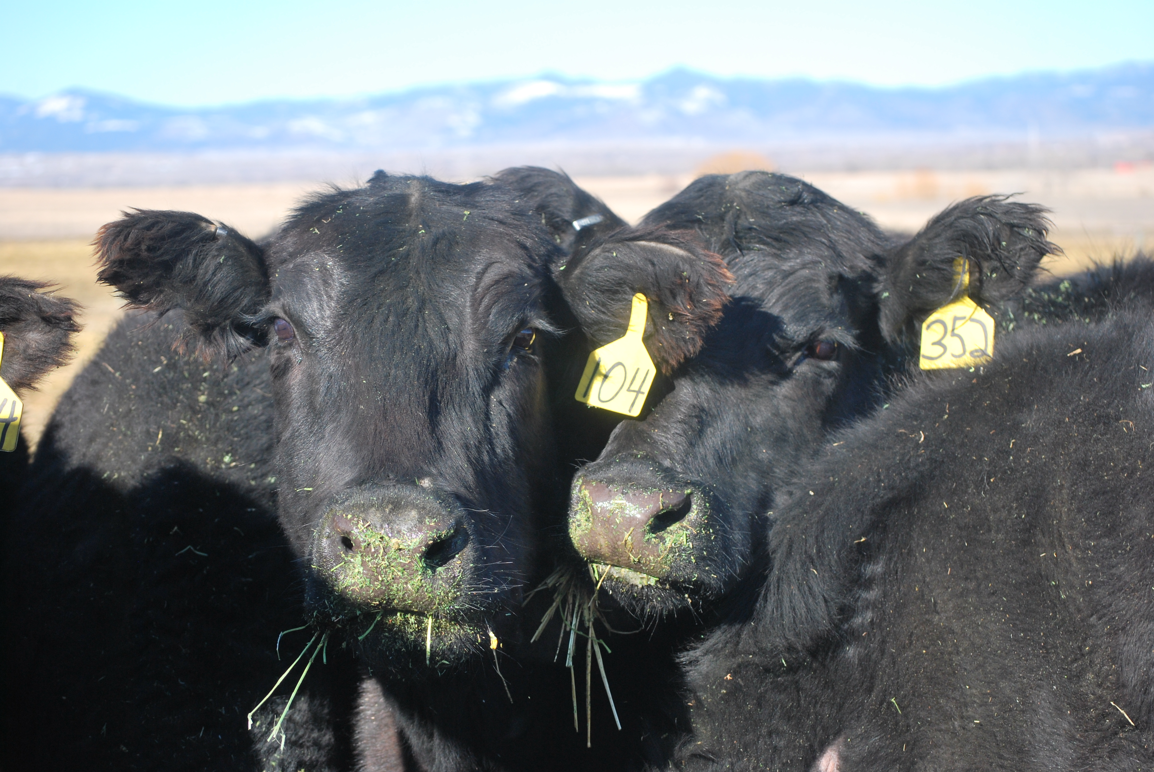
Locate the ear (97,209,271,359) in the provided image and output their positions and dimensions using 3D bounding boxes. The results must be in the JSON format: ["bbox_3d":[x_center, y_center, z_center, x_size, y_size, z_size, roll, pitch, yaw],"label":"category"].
[{"bbox_3d":[-0.377,-0.099,2.860,0.165,0.135,0.085,1,4,13],"label":"ear"}]

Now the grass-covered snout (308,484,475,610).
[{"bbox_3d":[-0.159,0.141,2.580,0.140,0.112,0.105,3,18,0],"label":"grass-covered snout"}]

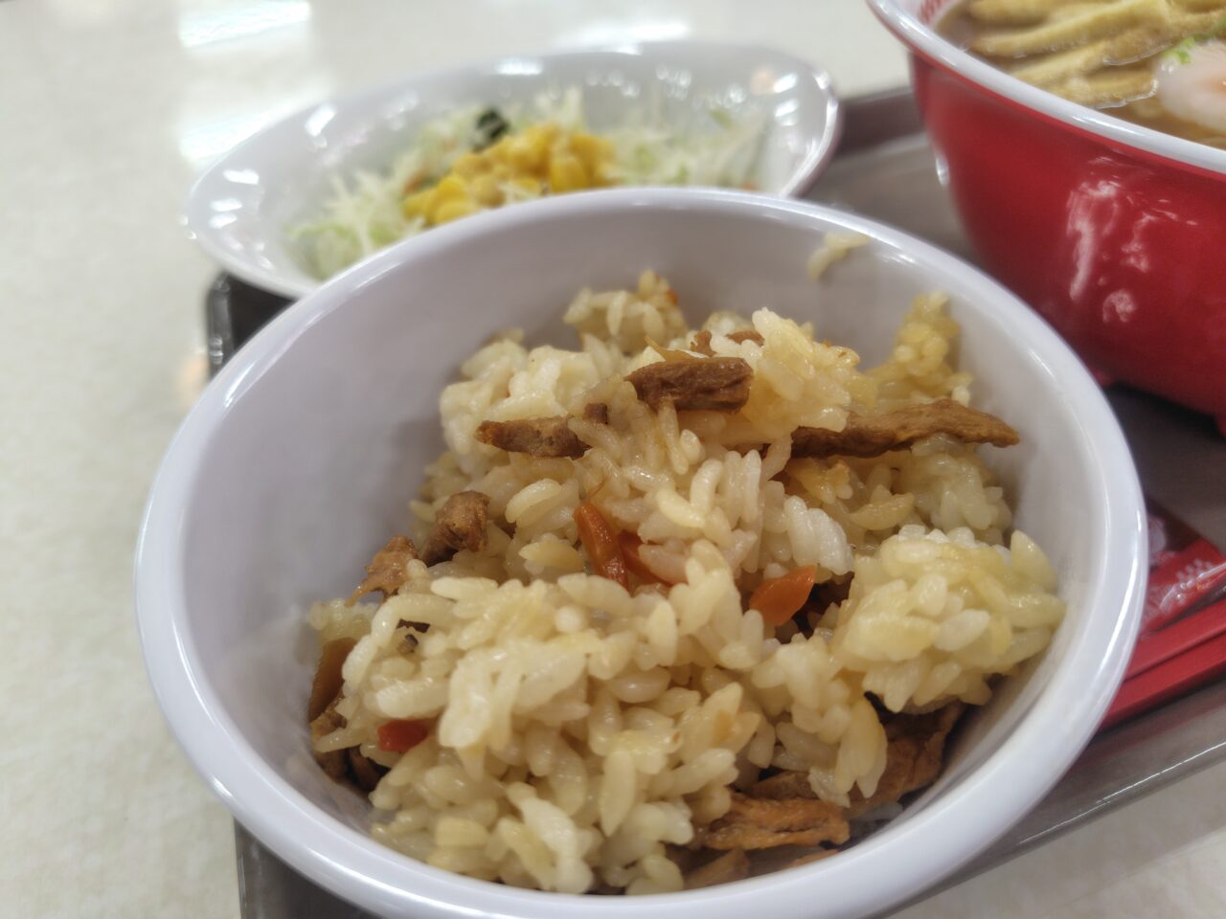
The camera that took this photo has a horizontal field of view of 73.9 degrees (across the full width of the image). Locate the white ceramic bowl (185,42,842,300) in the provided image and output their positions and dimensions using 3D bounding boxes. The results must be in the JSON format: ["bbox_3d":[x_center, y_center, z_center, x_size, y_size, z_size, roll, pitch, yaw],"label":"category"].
[{"bbox_3d":[-0.019,-0.064,0.220,0.167,0.047,0.124,-23,48,-18],"label":"white ceramic bowl"}]

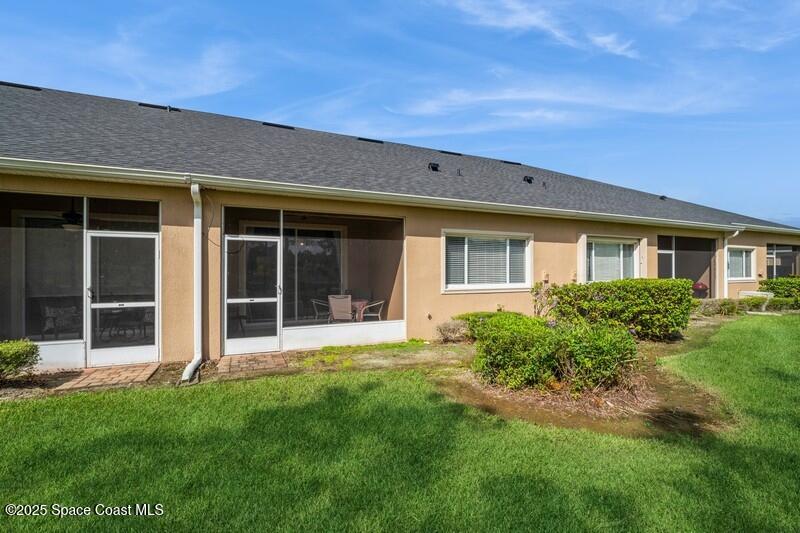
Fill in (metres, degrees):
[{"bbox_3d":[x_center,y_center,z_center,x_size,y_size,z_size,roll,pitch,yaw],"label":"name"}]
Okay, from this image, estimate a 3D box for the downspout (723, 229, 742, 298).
[{"bbox_3d":[11.530,0.030,11.500,0.140,2.800,0.450,0,0,-22],"label":"downspout"}]

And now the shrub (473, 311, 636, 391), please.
[{"bbox_3d":[2.340,1.165,5.080,2.050,0.800,1.300,0,0,-22],"label":"shrub"}]

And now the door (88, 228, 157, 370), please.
[{"bbox_3d":[-4.280,0.510,5.153,0.910,2.030,0.050,0,0,-22],"label":"door"}]

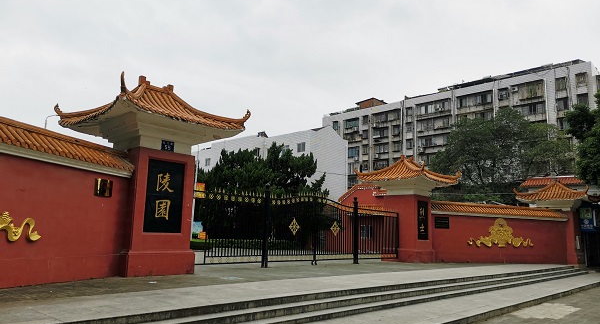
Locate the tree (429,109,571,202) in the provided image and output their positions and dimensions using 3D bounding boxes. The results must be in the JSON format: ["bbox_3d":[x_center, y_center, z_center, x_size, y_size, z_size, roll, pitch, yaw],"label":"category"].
[{"bbox_3d":[18.320,1.650,41.457,12.000,13.715,11.500,-3,-10,24],"label":"tree"}]

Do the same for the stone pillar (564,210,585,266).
[{"bbox_3d":[15.739,4.563,27.049,1.800,3.031,1.800,-7,-13,42],"label":"stone pillar"}]

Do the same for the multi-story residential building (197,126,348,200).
[{"bbox_3d":[-6.177,4.639,73.254,28.000,17.034,8.400,-7,-13,42],"label":"multi-story residential building"}]

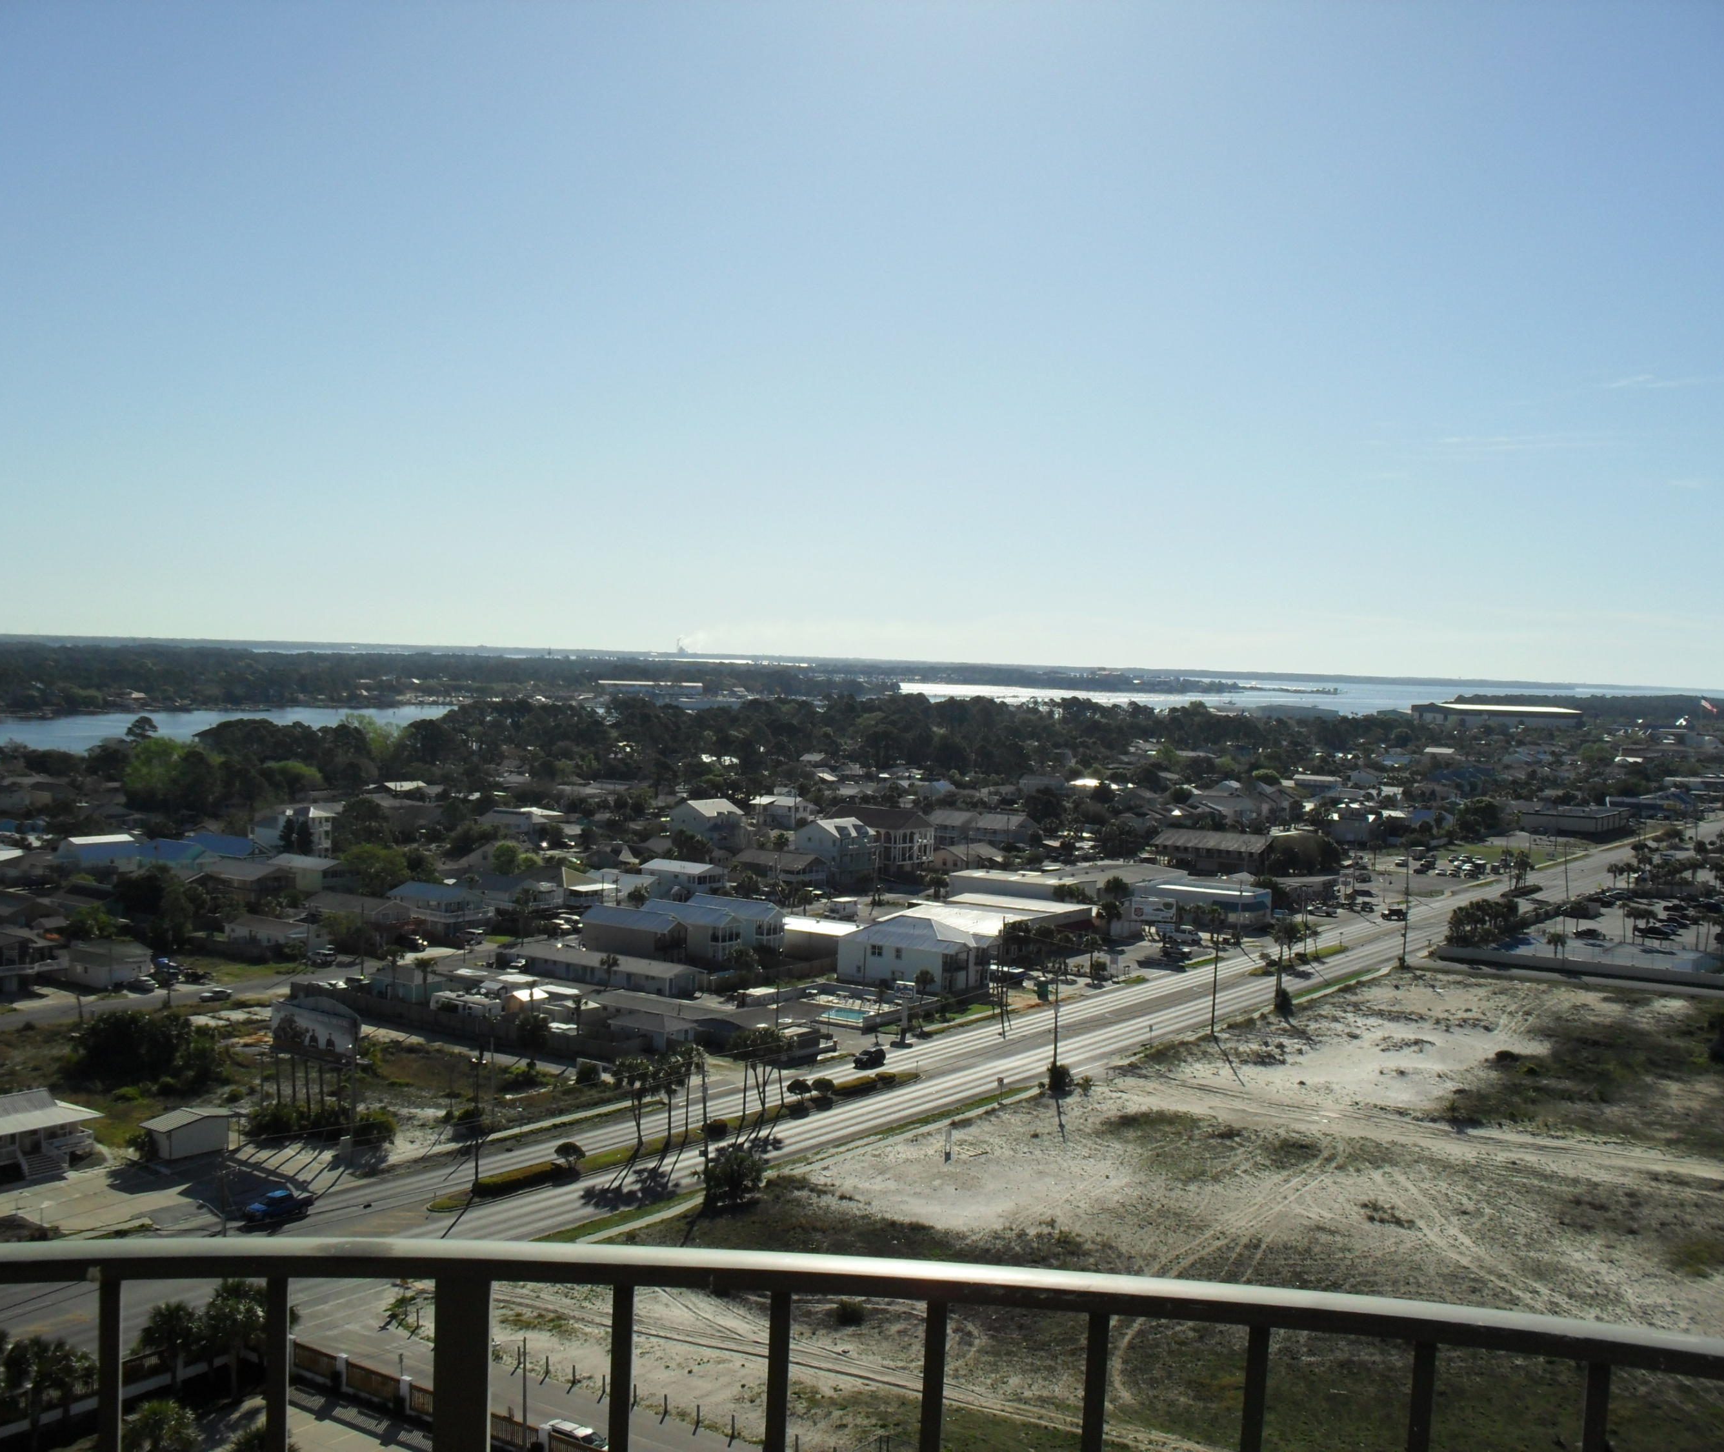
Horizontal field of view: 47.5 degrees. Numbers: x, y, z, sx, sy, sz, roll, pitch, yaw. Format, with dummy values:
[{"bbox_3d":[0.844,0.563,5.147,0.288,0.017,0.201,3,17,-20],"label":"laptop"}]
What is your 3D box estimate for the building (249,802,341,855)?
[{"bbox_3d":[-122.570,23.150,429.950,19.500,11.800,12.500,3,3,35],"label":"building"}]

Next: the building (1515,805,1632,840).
[{"bbox_3d":[234.790,30.590,642.740,23.500,4.800,48.000,3,2,33],"label":"building"}]

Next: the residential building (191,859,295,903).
[{"bbox_3d":[-113.450,28.590,359.590,16.000,6.600,11.200,3,2,34],"label":"residential building"}]

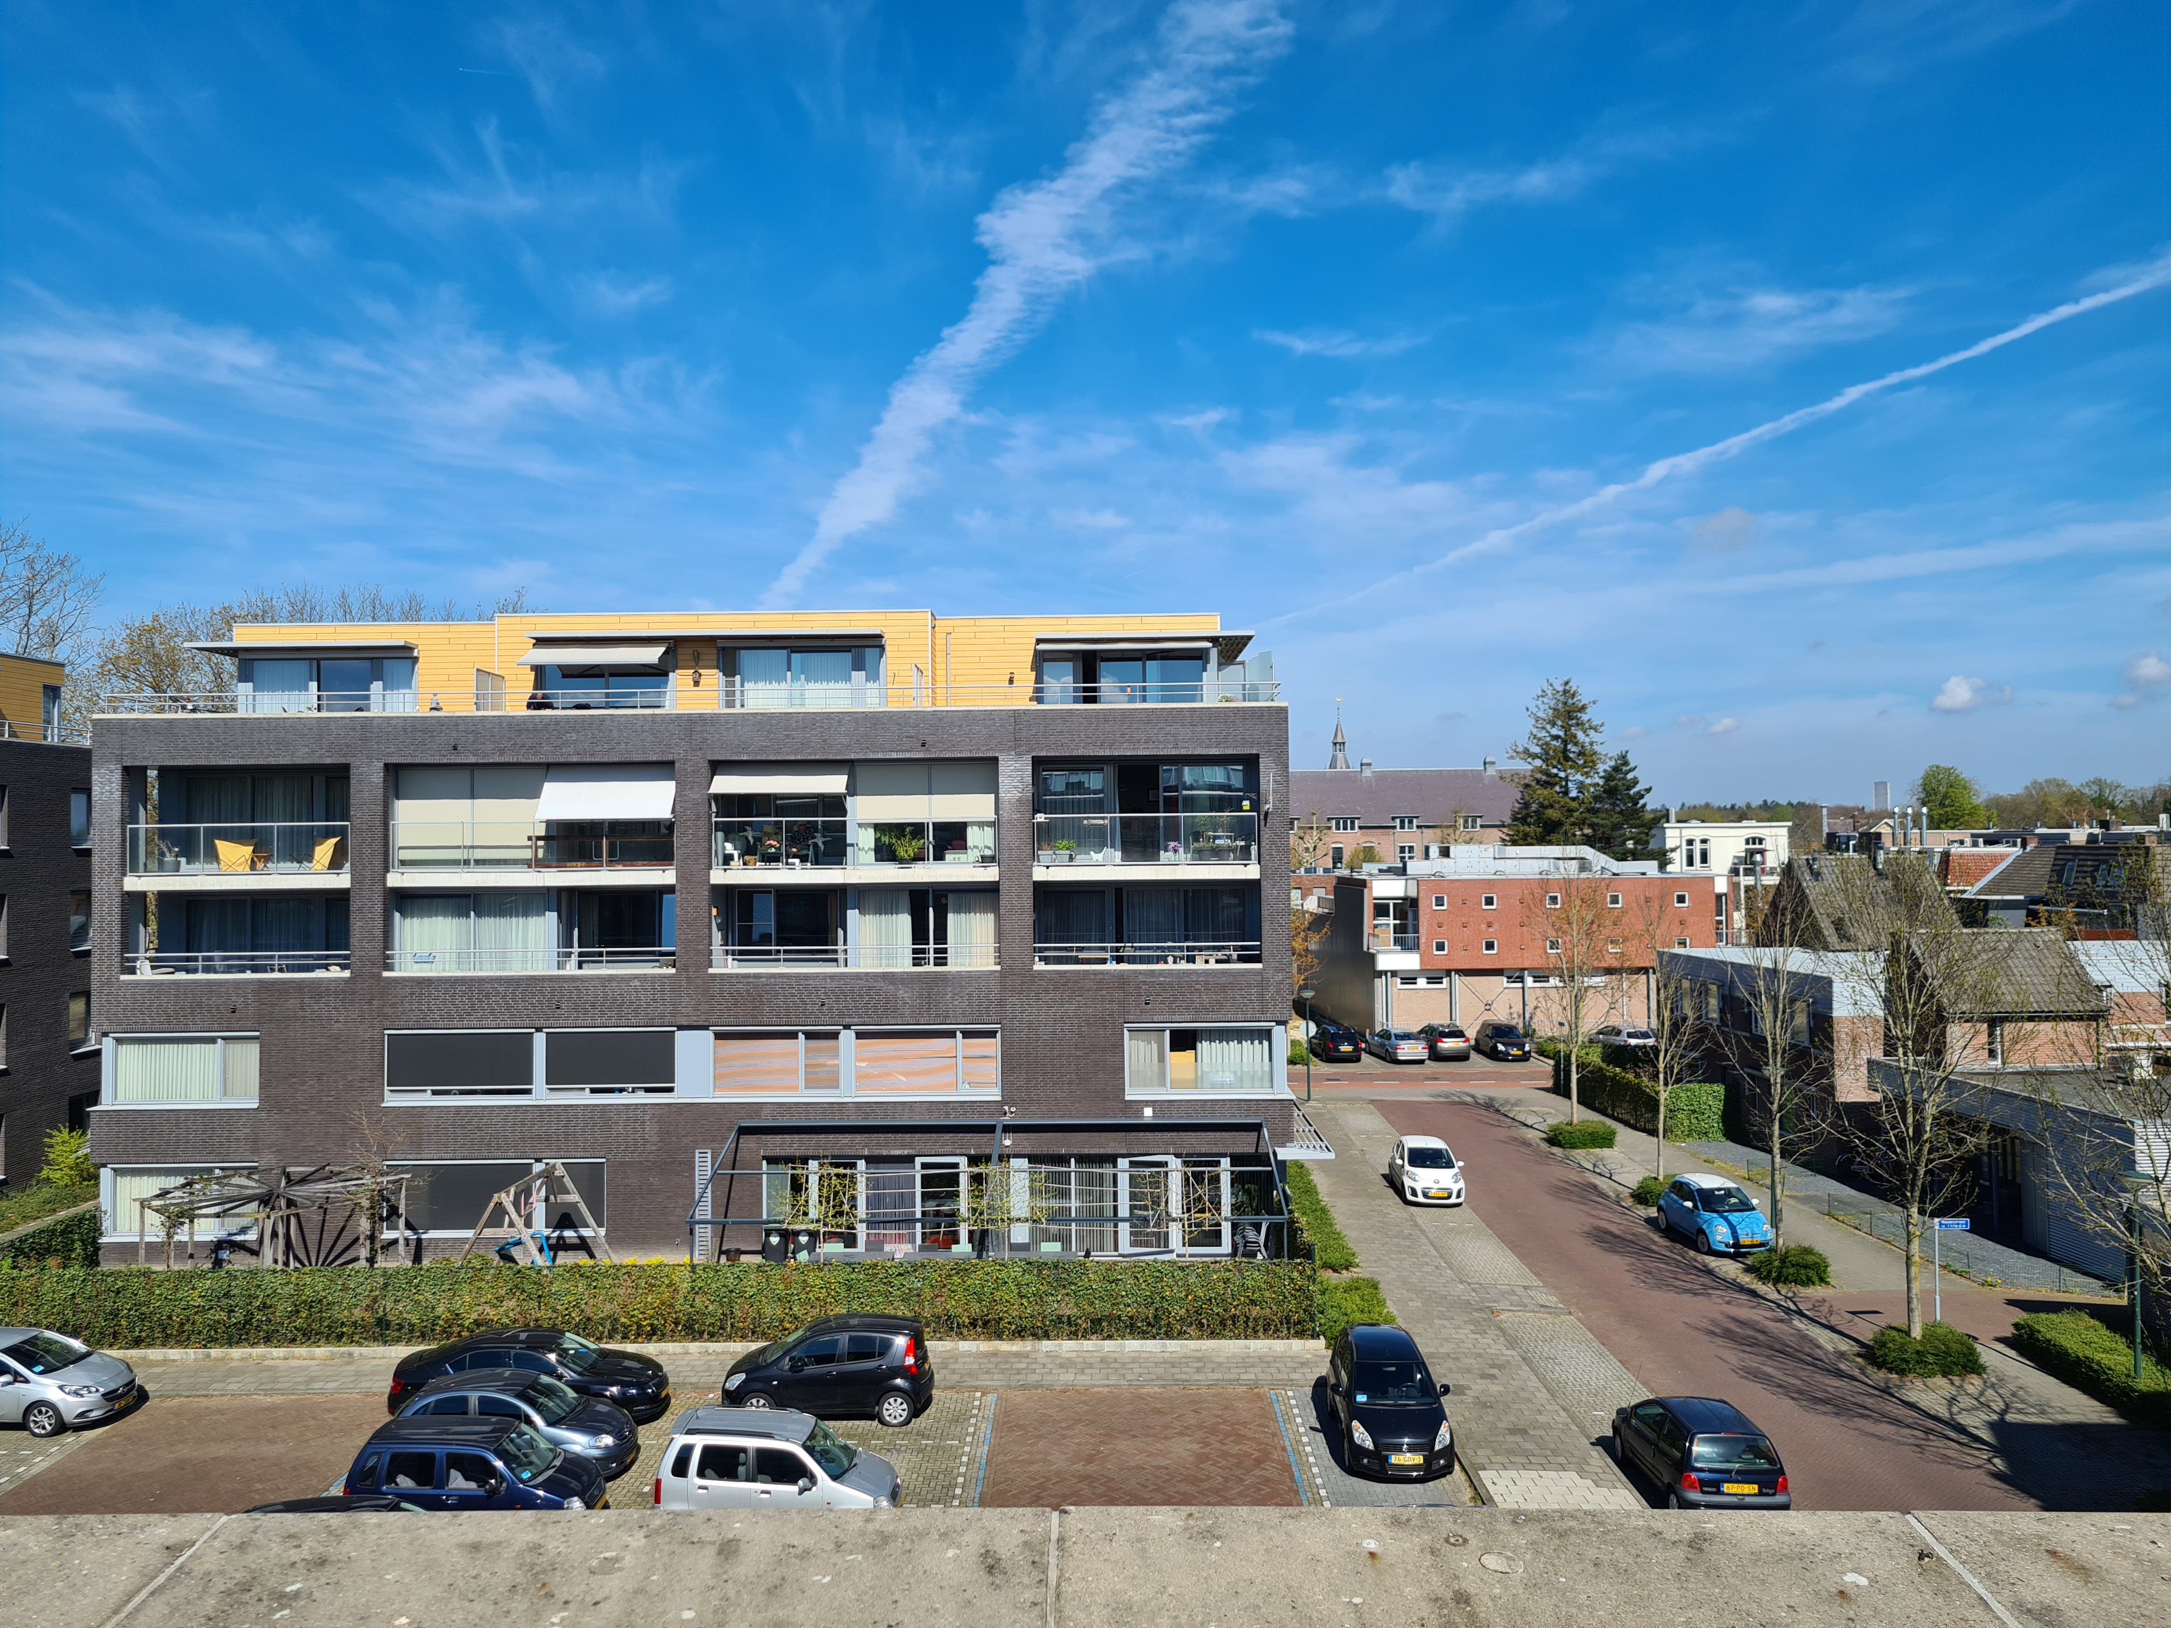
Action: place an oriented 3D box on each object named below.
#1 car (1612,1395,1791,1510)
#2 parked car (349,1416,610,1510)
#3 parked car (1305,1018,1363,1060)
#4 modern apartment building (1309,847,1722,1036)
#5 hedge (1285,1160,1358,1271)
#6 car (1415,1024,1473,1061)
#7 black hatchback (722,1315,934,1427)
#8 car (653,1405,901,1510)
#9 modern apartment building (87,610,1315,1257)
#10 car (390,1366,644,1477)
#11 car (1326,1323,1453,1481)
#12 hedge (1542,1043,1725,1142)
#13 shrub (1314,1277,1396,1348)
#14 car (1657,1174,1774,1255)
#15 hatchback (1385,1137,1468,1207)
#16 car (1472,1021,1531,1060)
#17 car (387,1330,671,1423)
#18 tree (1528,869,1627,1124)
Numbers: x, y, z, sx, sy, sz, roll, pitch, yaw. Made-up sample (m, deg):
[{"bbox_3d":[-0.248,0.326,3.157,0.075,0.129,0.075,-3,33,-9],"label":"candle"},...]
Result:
[{"bbox_3d":[9.378,9.688,25.067,1.630,1.420,3.430,0,-1,-2],"label":"car"},{"bbox_3d":[-8.799,9.654,23.419,3.550,1.670,1.630,-1,-1,4],"label":"parked car"},{"bbox_3d":[11.172,10.177,72.863,1.760,1.530,4.200,-1,-1,-2],"label":"parked car"},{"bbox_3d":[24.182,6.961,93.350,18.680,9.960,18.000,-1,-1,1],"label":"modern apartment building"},{"bbox_3d":[6.067,10.587,44.636,1.000,0.650,12.500,-1,-1,1],"label":"hedge"},{"bbox_3d":[17.242,10.854,78.144,1.740,1.560,4.160,-1,-1,1],"label":"car"},{"bbox_3d":[-4.551,9.835,29.058,3.720,1.580,1.680,-1,-1,-1],"label":"black hatchback"},{"bbox_3d":[-4.339,9.602,23.424,3.530,1.690,1.630,-1,-1,10],"label":"car"},{"bbox_3d":[-9.163,2.883,46.044,28.380,16.010,15.000,-1,-1,1],"label":"modern apartment building"},{"bbox_3d":[-9.001,9.765,26.040,3.850,1.520,1.680,-1,-1,2],"label":"car"},{"bbox_3d":[5.043,9.695,27.136,1.680,1.590,3.720,-1,-1,1],"label":"car"},{"bbox_3d":[19.289,9.813,58.082,2.300,1.720,11.500,0,-1,-3],"label":"hedge"},{"bbox_3d":[5.468,10.157,33.317,1.550,0.650,3.200,-1,-1,1],"label":"shrub"},{"bbox_3d":[15.768,9.984,40.893,1.630,1.490,3.550,0,-1,-4],"label":"car"},{"bbox_3d":[9.761,10.193,46.612,1.630,1.460,3.440,-1,-1,0],"label":"hatchback"},{"bbox_3d":[18.403,10.112,71.989,1.700,1.500,3.750,-1,-1,1],"label":"car"},{"bbox_3d":[-9.547,9.825,28.326,4.660,1.470,1.820,-1,-1,1],"label":"car"},{"bbox_3d":[16.509,6.429,54.756,3.400,9.270,3.400,-1,-1,1],"label":"tree"}]

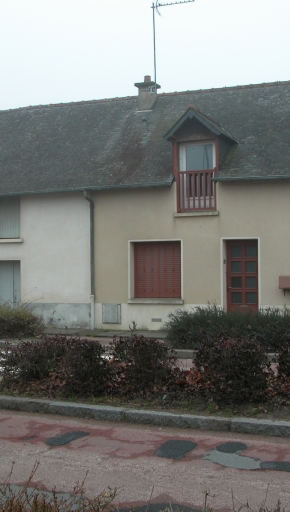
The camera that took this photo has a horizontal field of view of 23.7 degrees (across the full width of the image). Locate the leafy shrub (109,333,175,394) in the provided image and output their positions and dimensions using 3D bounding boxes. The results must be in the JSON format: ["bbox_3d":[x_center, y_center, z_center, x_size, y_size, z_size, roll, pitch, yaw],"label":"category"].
[{"bbox_3d":[-0.030,1.290,8.600,0.760,0.660,0.700,-1,0,24],"label":"leafy shrub"}]

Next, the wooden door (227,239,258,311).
[{"bbox_3d":[2.216,0.671,15.680,0.820,2.050,0.120,-1,0,22],"label":"wooden door"}]

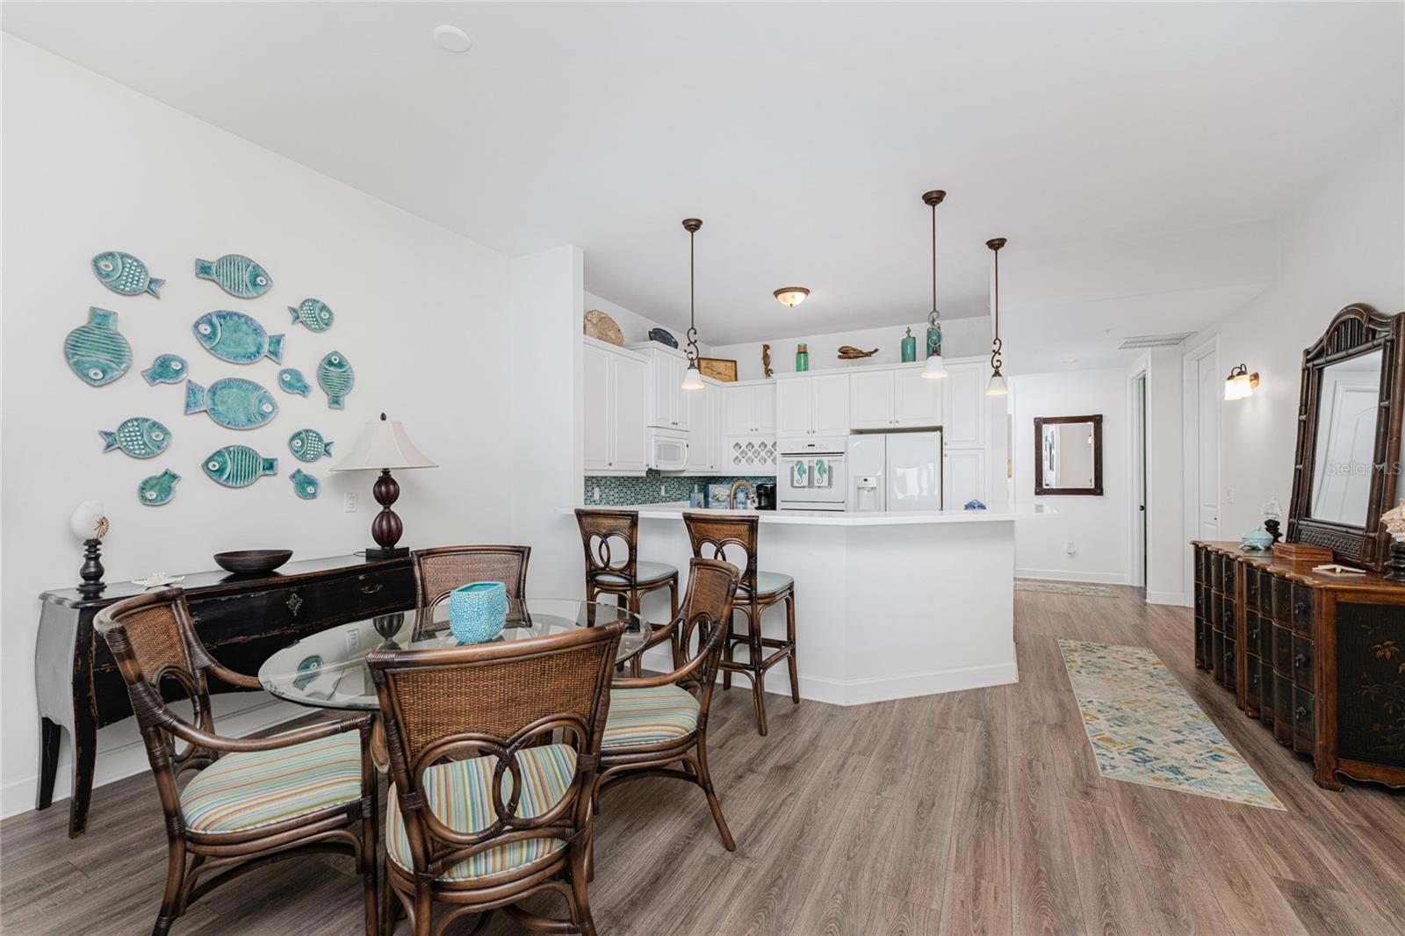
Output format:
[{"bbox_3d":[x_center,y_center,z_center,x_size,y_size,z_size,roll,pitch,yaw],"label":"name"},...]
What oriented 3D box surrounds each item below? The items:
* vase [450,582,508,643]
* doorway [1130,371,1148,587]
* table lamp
[{"bbox_3d":[-0.806,0.518,1.969,0.135,0.177,0.165,0,-1,7],"label":"vase"},{"bbox_3d":[4.973,0.204,6.136,0.140,2.480,0.842,-1,-1,29],"label":"doorway"},{"bbox_3d":[-1.757,0.100,3.030,0.520,0.814,0.520,-1,-1,29],"label":"table lamp"}]

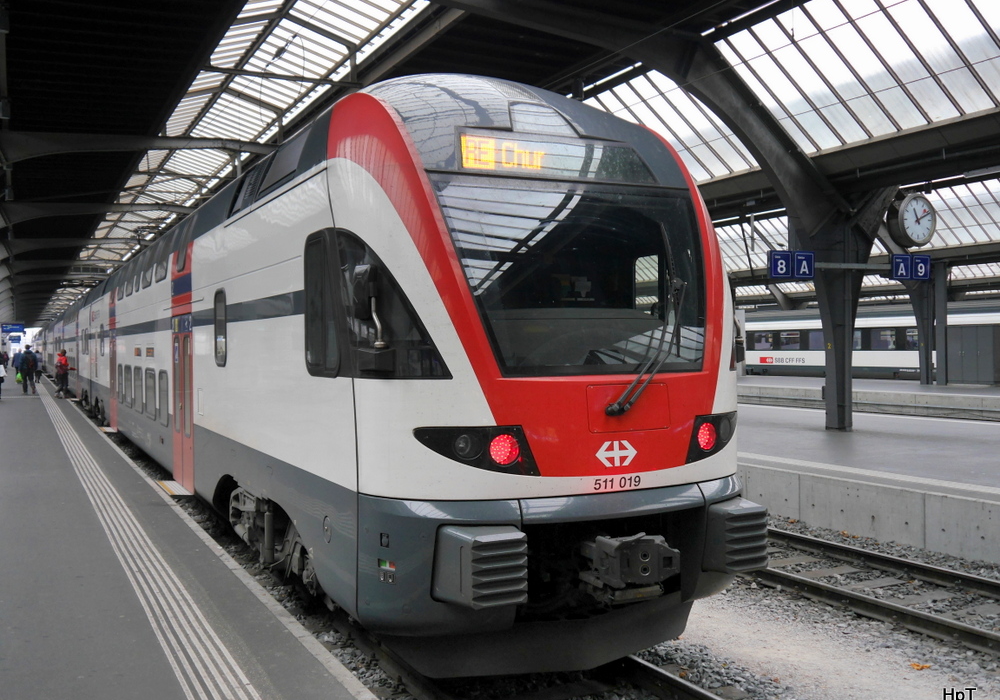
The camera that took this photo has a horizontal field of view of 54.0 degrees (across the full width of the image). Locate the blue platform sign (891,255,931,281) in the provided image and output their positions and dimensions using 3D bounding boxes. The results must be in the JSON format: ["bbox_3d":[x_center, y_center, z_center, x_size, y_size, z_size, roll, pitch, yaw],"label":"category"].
[{"bbox_3d":[7.806,-1.568,18.707,1.000,0.480,0.100,-1,1,-26],"label":"blue platform sign"}]

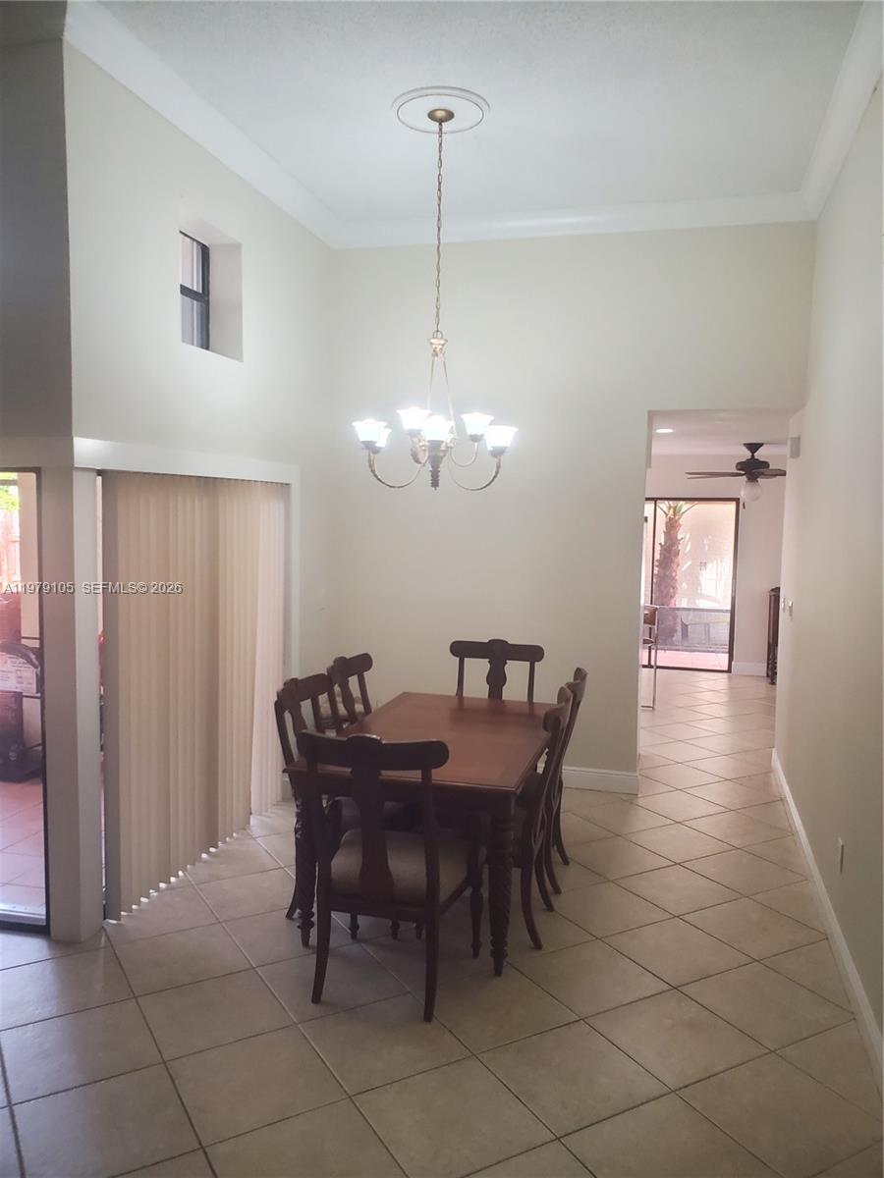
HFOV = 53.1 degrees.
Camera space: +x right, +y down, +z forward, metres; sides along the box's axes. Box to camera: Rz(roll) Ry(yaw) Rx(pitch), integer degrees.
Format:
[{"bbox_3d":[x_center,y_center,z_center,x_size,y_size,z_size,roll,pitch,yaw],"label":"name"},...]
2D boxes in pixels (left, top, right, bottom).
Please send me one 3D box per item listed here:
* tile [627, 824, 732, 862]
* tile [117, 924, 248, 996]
[{"bbox_3d":[1.317,1.413,4.925,0.449,0.010,0.449,-2,5,-30],"label":"tile"},{"bbox_3d":[-1.052,1.500,3.612,0.448,0.010,0.448,-2,5,-30],"label":"tile"}]

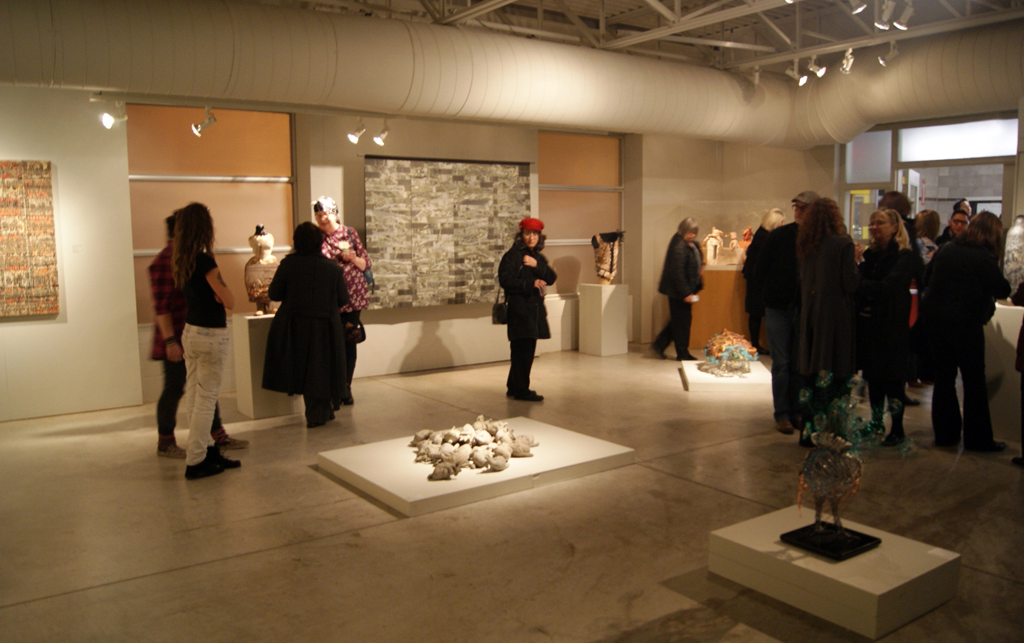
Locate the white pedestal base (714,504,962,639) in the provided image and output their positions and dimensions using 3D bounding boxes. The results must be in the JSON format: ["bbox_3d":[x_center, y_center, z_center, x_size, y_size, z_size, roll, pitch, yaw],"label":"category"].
[{"bbox_3d":[1.349,1.025,3.256,0.616,0.174,0.761,-5,7,-35],"label":"white pedestal base"}]

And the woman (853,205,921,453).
[{"bbox_3d":[2.663,0.038,5.447,0.350,1.649,0.480,-4,7,-27],"label":"woman"}]

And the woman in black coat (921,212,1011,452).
[{"bbox_3d":[3.134,0.065,5.297,0.430,1.618,0.510,-4,7,-32],"label":"woman in black coat"}]

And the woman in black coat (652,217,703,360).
[{"bbox_3d":[2.028,-0.412,9.418,0.520,1.712,0.470,3,7,30],"label":"woman in black coat"}]

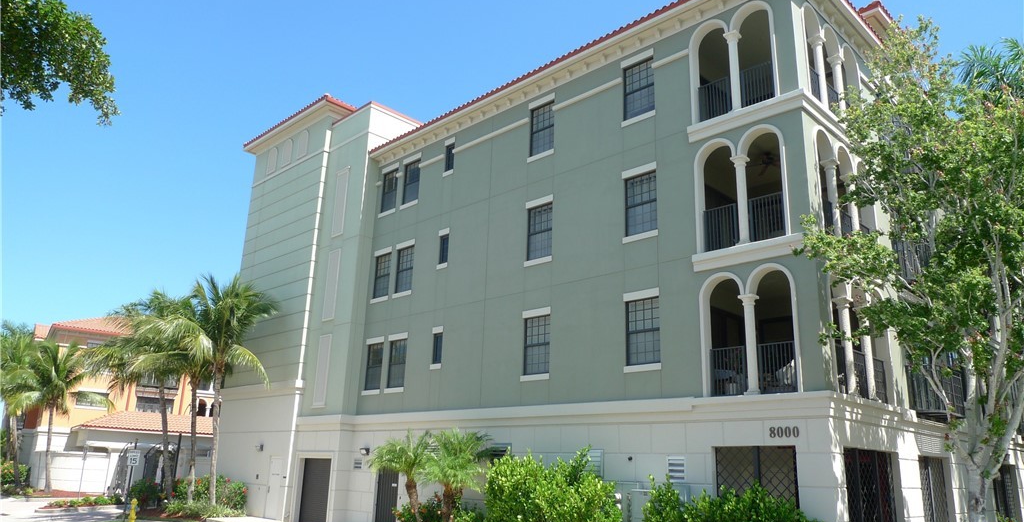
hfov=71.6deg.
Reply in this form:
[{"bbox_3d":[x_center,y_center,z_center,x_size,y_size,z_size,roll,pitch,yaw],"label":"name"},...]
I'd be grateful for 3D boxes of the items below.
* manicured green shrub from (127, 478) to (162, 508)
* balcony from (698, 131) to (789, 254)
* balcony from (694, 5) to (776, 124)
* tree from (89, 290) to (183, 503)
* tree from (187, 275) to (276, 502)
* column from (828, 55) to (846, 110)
[{"bbox_3d":[-14.631,9.237,28.268,1.450,1.220,1.350,10,-18,-25],"label":"manicured green shrub"},{"bbox_3d":[5.371,-1.506,16.151,1.999,2.584,0.700,-14,-23,43],"label":"balcony"},{"bbox_3d":[5.462,-4.724,17.197,2.250,2.650,0.750,-14,-23,43],"label":"balcony"},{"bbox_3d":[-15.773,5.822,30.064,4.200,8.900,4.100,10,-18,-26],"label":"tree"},{"bbox_3d":[-11.086,5.202,27.436,3.200,8.600,3.200,8,-18,-20],"label":"tree"},{"bbox_3d":[8.237,-4.160,17.808,0.330,2.120,0.330,-14,-23,43],"label":"column"}]

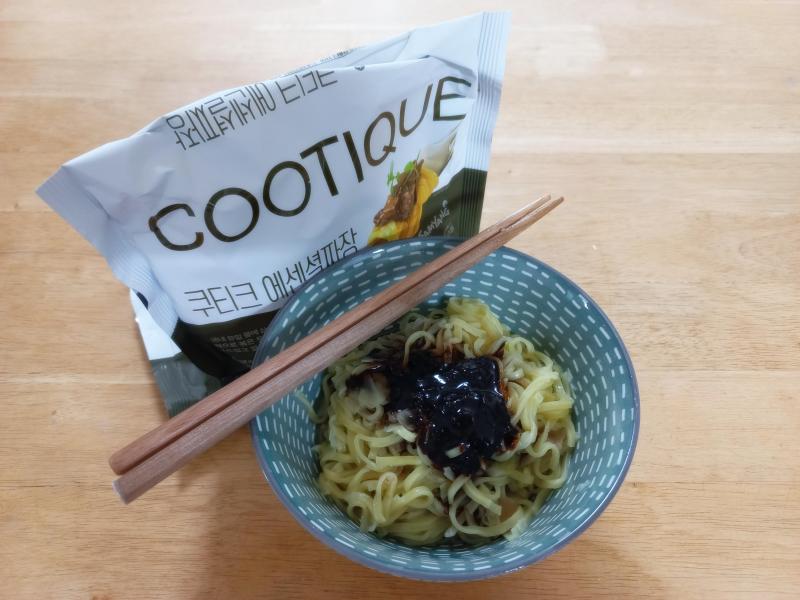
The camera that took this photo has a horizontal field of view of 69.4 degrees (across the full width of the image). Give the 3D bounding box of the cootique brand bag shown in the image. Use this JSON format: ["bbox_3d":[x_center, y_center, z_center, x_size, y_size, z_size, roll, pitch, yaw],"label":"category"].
[{"bbox_3d":[-0.039,-0.035,0.281,0.205,0.152,0.060,-28,55,-16],"label":"cootique brand bag"}]

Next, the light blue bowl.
[{"bbox_3d":[0.018,0.051,0.261,0.155,0.070,0.155,-2,52,3],"label":"light blue bowl"}]

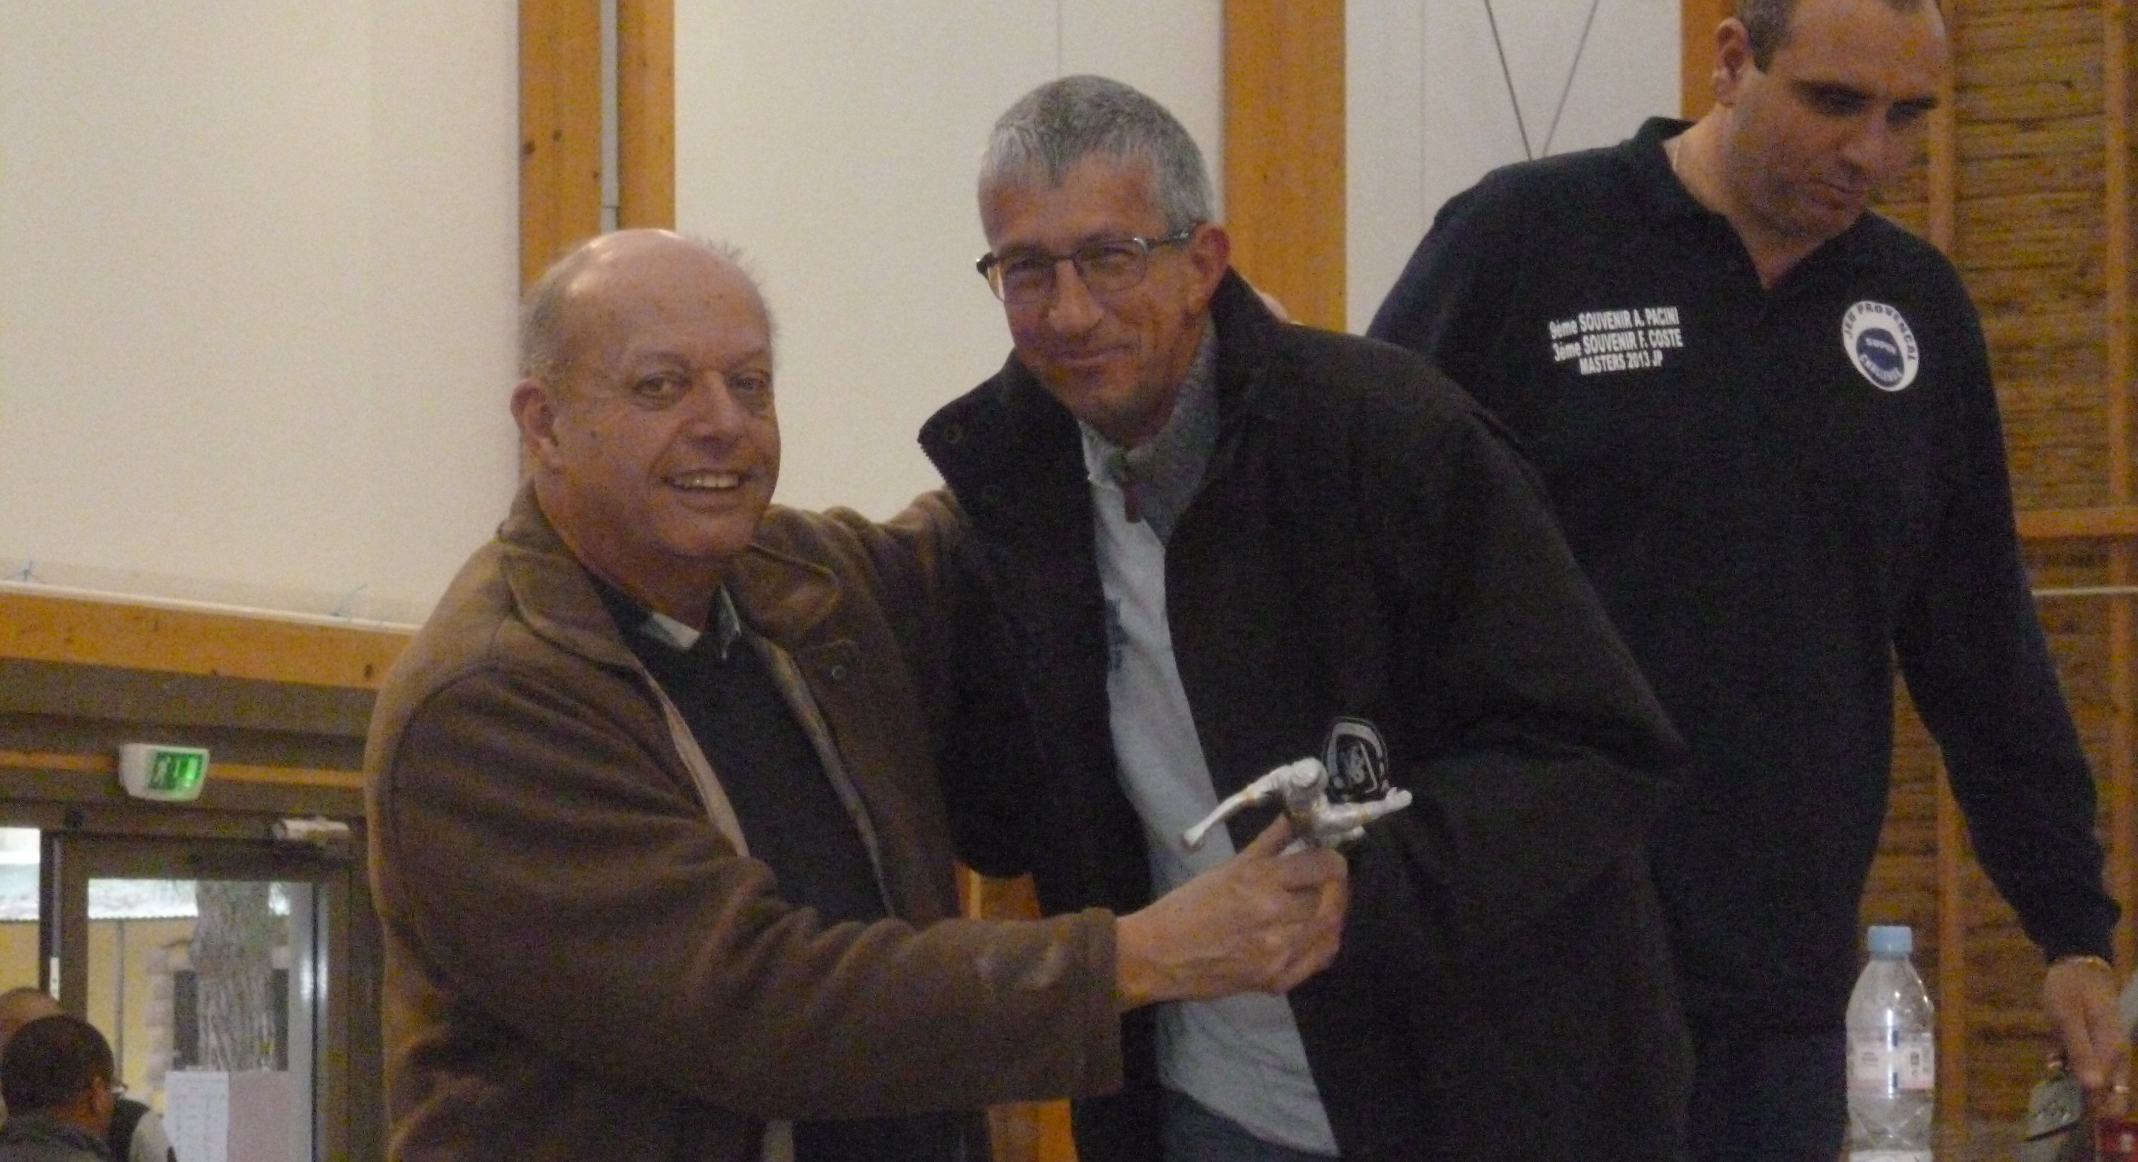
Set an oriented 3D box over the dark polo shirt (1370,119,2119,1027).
[{"bbox_3d":[0.520,-0.006,4.560,0.590,0.710,0.360,0,2,-23],"label":"dark polo shirt"}]

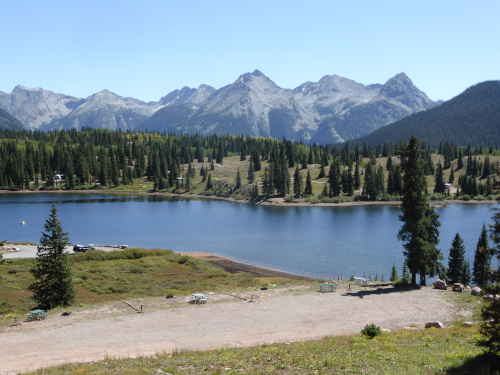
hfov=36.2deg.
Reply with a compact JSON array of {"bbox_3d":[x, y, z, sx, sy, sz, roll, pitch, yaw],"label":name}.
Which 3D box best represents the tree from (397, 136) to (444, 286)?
[{"bbox_3d":[22.142,3.135,100.000,6.100,19.400,5.600,0,2,0],"label":"tree"}]

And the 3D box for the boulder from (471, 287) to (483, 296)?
[{"bbox_3d":[28.159,12.931,95.000,1.450,0.950,1.200,0,2,0],"label":"boulder"}]

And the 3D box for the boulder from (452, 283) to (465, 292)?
[{"bbox_3d":[25.288,12.147,92.800,1.450,1.000,1.250,0,3,0],"label":"boulder"}]

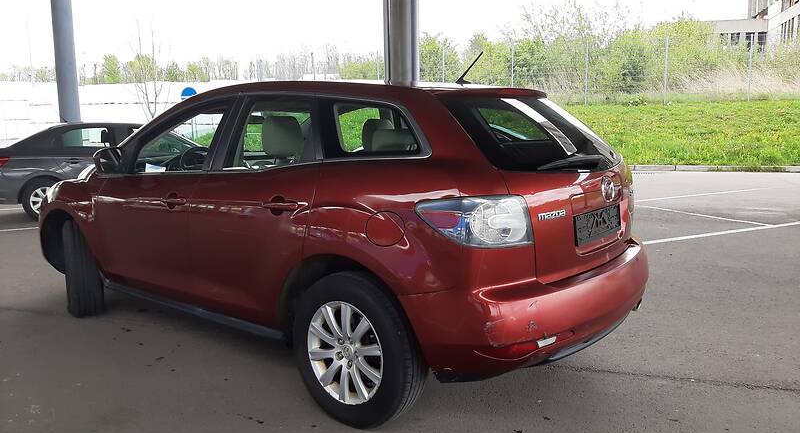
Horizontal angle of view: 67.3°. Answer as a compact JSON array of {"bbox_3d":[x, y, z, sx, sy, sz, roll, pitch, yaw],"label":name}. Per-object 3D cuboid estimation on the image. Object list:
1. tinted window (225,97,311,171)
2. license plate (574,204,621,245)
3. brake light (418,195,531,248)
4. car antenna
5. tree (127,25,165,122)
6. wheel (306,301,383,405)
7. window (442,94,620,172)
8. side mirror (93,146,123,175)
[{"bbox_3d":[-0.684,-0.436,3.199,0.750,0.420,0.060,5,-9,38],"label":"tinted window"},{"bbox_3d":[0.952,0.036,2.871,0.020,0.125,0.525,0,6,39],"label":"license plate"},{"bbox_3d":[0.288,-0.003,2.400,0.400,0.200,0.270,5,9,38],"label":"brake light"},{"bbox_3d":[0.371,-0.790,3.227,0.185,0.170,0.040,5,9,38],"label":"car antenna"},{"bbox_3d":[-7.780,-3.500,18.817,1.250,4.990,1.200,-1,7,0],"label":"tree"},{"bbox_3d":[-0.204,0.613,2.825,0.480,0.480,0.190,5,9,38],"label":"wheel"},{"bbox_3d":[0.734,-0.398,2.987,1.380,0.520,0.150,-10,-29,-51],"label":"window"},{"bbox_3d":[-1.880,-0.361,3.861,0.150,0.185,0.215,5,9,38],"label":"side mirror"}]

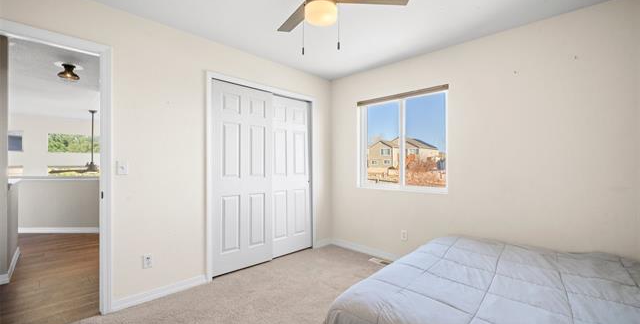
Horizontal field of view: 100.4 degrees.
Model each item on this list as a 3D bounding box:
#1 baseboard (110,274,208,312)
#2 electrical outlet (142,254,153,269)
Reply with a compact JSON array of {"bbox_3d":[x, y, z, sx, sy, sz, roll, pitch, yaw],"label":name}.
[{"bbox_3d":[-1.388,1.162,2.378,0.015,0.090,0.750,0,0,44],"label":"baseboard"},{"bbox_3d":[-1.478,0.858,2.289,0.012,0.118,0.072,0,0,44],"label":"electrical outlet"}]

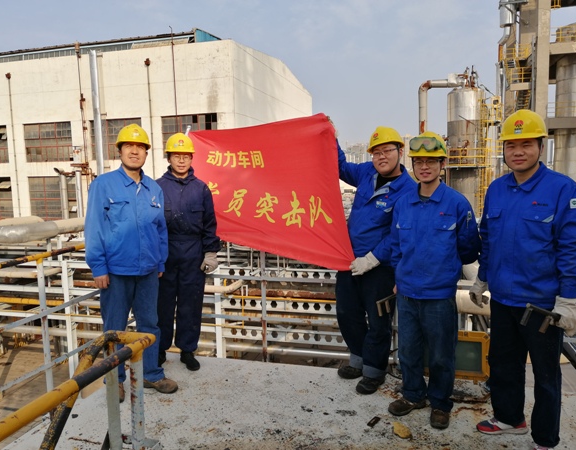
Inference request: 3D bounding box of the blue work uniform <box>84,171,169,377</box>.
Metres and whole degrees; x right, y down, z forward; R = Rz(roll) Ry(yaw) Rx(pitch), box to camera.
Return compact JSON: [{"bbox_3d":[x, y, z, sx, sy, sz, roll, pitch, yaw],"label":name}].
[{"bbox_3d":[-1.089,0.372,3.175,0.510,1.496,0.290,-5,7,-32],"label":"blue work uniform"}]

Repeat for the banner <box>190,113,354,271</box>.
[{"bbox_3d":[-0.187,-0.259,3.524,1.490,1.060,0.150,2,7,33],"label":"banner"}]

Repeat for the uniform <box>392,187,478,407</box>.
[{"bbox_3d":[0.889,0.420,2.820,0.480,1.362,0.290,3,7,34],"label":"uniform"}]

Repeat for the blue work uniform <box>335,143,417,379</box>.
[{"bbox_3d":[0.615,0.259,3.252,0.560,1.591,0.380,3,7,37],"label":"blue work uniform"}]

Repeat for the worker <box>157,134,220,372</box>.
[{"bbox_3d":[-0.848,0.202,3.690,0.550,1.824,0.350,-3,6,-14],"label":"worker"}]

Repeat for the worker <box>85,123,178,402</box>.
[{"bbox_3d":[-1.058,0.253,3.163,0.520,1.833,0.350,-5,7,-32],"label":"worker"}]

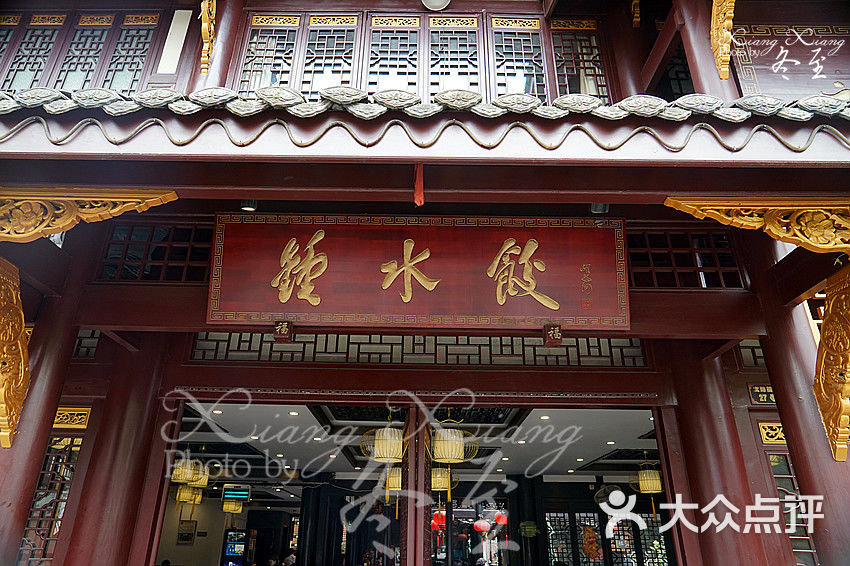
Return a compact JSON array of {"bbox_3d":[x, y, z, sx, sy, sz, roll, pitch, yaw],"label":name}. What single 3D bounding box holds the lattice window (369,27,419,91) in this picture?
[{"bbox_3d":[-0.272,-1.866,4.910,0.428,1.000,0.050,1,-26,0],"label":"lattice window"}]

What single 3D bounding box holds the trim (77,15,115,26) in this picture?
[{"bbox_3d":[-2.975,-2.379,5.138,0.311,0.129,0.040,1,-26,0],"label":"trim"}]

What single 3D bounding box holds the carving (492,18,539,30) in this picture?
[{"bbox_3d":[0.828,-2.361,5.155,0.424,0.143,0.040,1,-26,0],"label":"carving"}]

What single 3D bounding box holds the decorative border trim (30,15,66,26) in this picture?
[{"bbox_3d":[-3.413,-2.380,5.135,0.320,0.129,0.040,1,-26,0],"label":"decorative border trim"}]

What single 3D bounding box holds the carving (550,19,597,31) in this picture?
[{"bbox_3d":[1.360,-2.349,5.153,0.410,0.136,0.040,1,-26,0],"label":"carving"}]

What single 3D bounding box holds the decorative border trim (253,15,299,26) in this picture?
[{"bbox_3d":[-1.350,-2.382,5.150,0.423,0.132,0.040,1,-26,0],"label":"decorative border trim"}]

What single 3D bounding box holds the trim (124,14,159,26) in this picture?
[{"bbox_3d":[-2.574,-2.383,5.142,0.307,0.129,0.040,1,-26,0],"label":"trim"}]

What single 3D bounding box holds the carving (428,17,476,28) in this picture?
[{"bbox_3d":[0.264,-2.372,5.156,0.428,0.143,0.040,1,-26,0],"label":"carving"}]

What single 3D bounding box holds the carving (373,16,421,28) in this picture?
[{"bbox_3d":[-0.264,-2.375,5.154,0.428,0.143,0.040,1,-26,0],"label":"carving"}]

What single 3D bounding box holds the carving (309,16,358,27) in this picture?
[{"bbox_3d":[-0.832,-2.381,5.153,0.424,0.135,0.040,1,-26,0],"label":"carving"}]

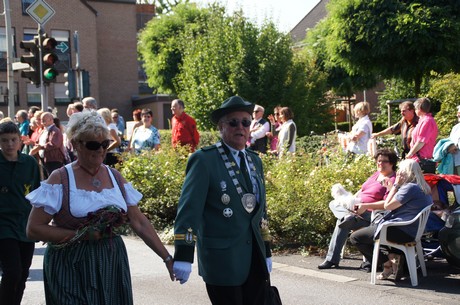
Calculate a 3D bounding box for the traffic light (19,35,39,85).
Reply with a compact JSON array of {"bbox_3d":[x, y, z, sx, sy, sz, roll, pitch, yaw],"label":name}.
[{"bbox_3d":[-3.711,-1.670,14.200,0.380,0.880,0.270,-3,3,-10],"label":"traffic light"}]

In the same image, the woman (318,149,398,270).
[{"bbox_3d":[1.416,0.620,8.400,0.850,1.260,0.600,-4,4,-38],"label":"woman"}]

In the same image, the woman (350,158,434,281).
[{"bbox_3d":[1.625,0.674,7.700,0.800,1.220,0.520,-1,3,18],"label":"woman"}]

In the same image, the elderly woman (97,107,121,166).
[{"bbox_3d":[-1.884,0.128,12.043,0.400,1.640,0.480,-2,3,6],"label":"elderly woman"}]

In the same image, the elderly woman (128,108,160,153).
[{"bbox_3d":[-1.278,0.133,12.048,0.500,1.640,0.350,-2,3,7],"label":"elderly woman"}]

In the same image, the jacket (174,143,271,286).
[{"bbox_3d":[-0.038,0.340,4.200,0.570,0.780,0.340,-5,4,-37],"label":"jacket"}]

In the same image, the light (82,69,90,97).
[{"bbox_3d":[-4.547,-2.178,24.300,0.290,0.900,0.380,-2,3,6],"label":"light"}]

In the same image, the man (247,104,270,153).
[{"bbox_3d":[0.503,0.096,12.250,0.530,1.710,0.380,1,4,41],"label":"man"}]

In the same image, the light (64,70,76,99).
[{"bbox_3d":[-5.028,-2.169,24.200,0.380,0.900,0.290,-1,3,12],"label":"light"}]

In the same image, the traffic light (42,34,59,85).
[{"bbox_3d":[-3.354,-1.723,14.300,0.300,0.900,0.380,-3,3,-22],"label":"traffic light"}]

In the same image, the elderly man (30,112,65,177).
[{"bbox_3d":[-2.903,0.205,12.344,0.480,1.700,0.520,-4,3,-28],"label":"elderly man"}]

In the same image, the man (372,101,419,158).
[{"bbox_3d":[2.452,0.115,11.044,0.520,1.700,0.620,-5,4,-41],"label":"man"}]

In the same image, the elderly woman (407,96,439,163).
[{"bbox_3d":[2.723,0.054,10.748,0.380,1.650,0.500,-3,3,-11],"label":"elderly woman"}]

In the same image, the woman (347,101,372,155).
[{"bbox_3d":[1.938,0.076,11.243,0.400,1.640,0.470,-2,3,6],"label":"woman"}]

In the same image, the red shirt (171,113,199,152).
[{"bbox_3d":[-0.696,-0.292,12.100,0.530,0.700,0.320,1,5,43],"label":"red shirt"}]

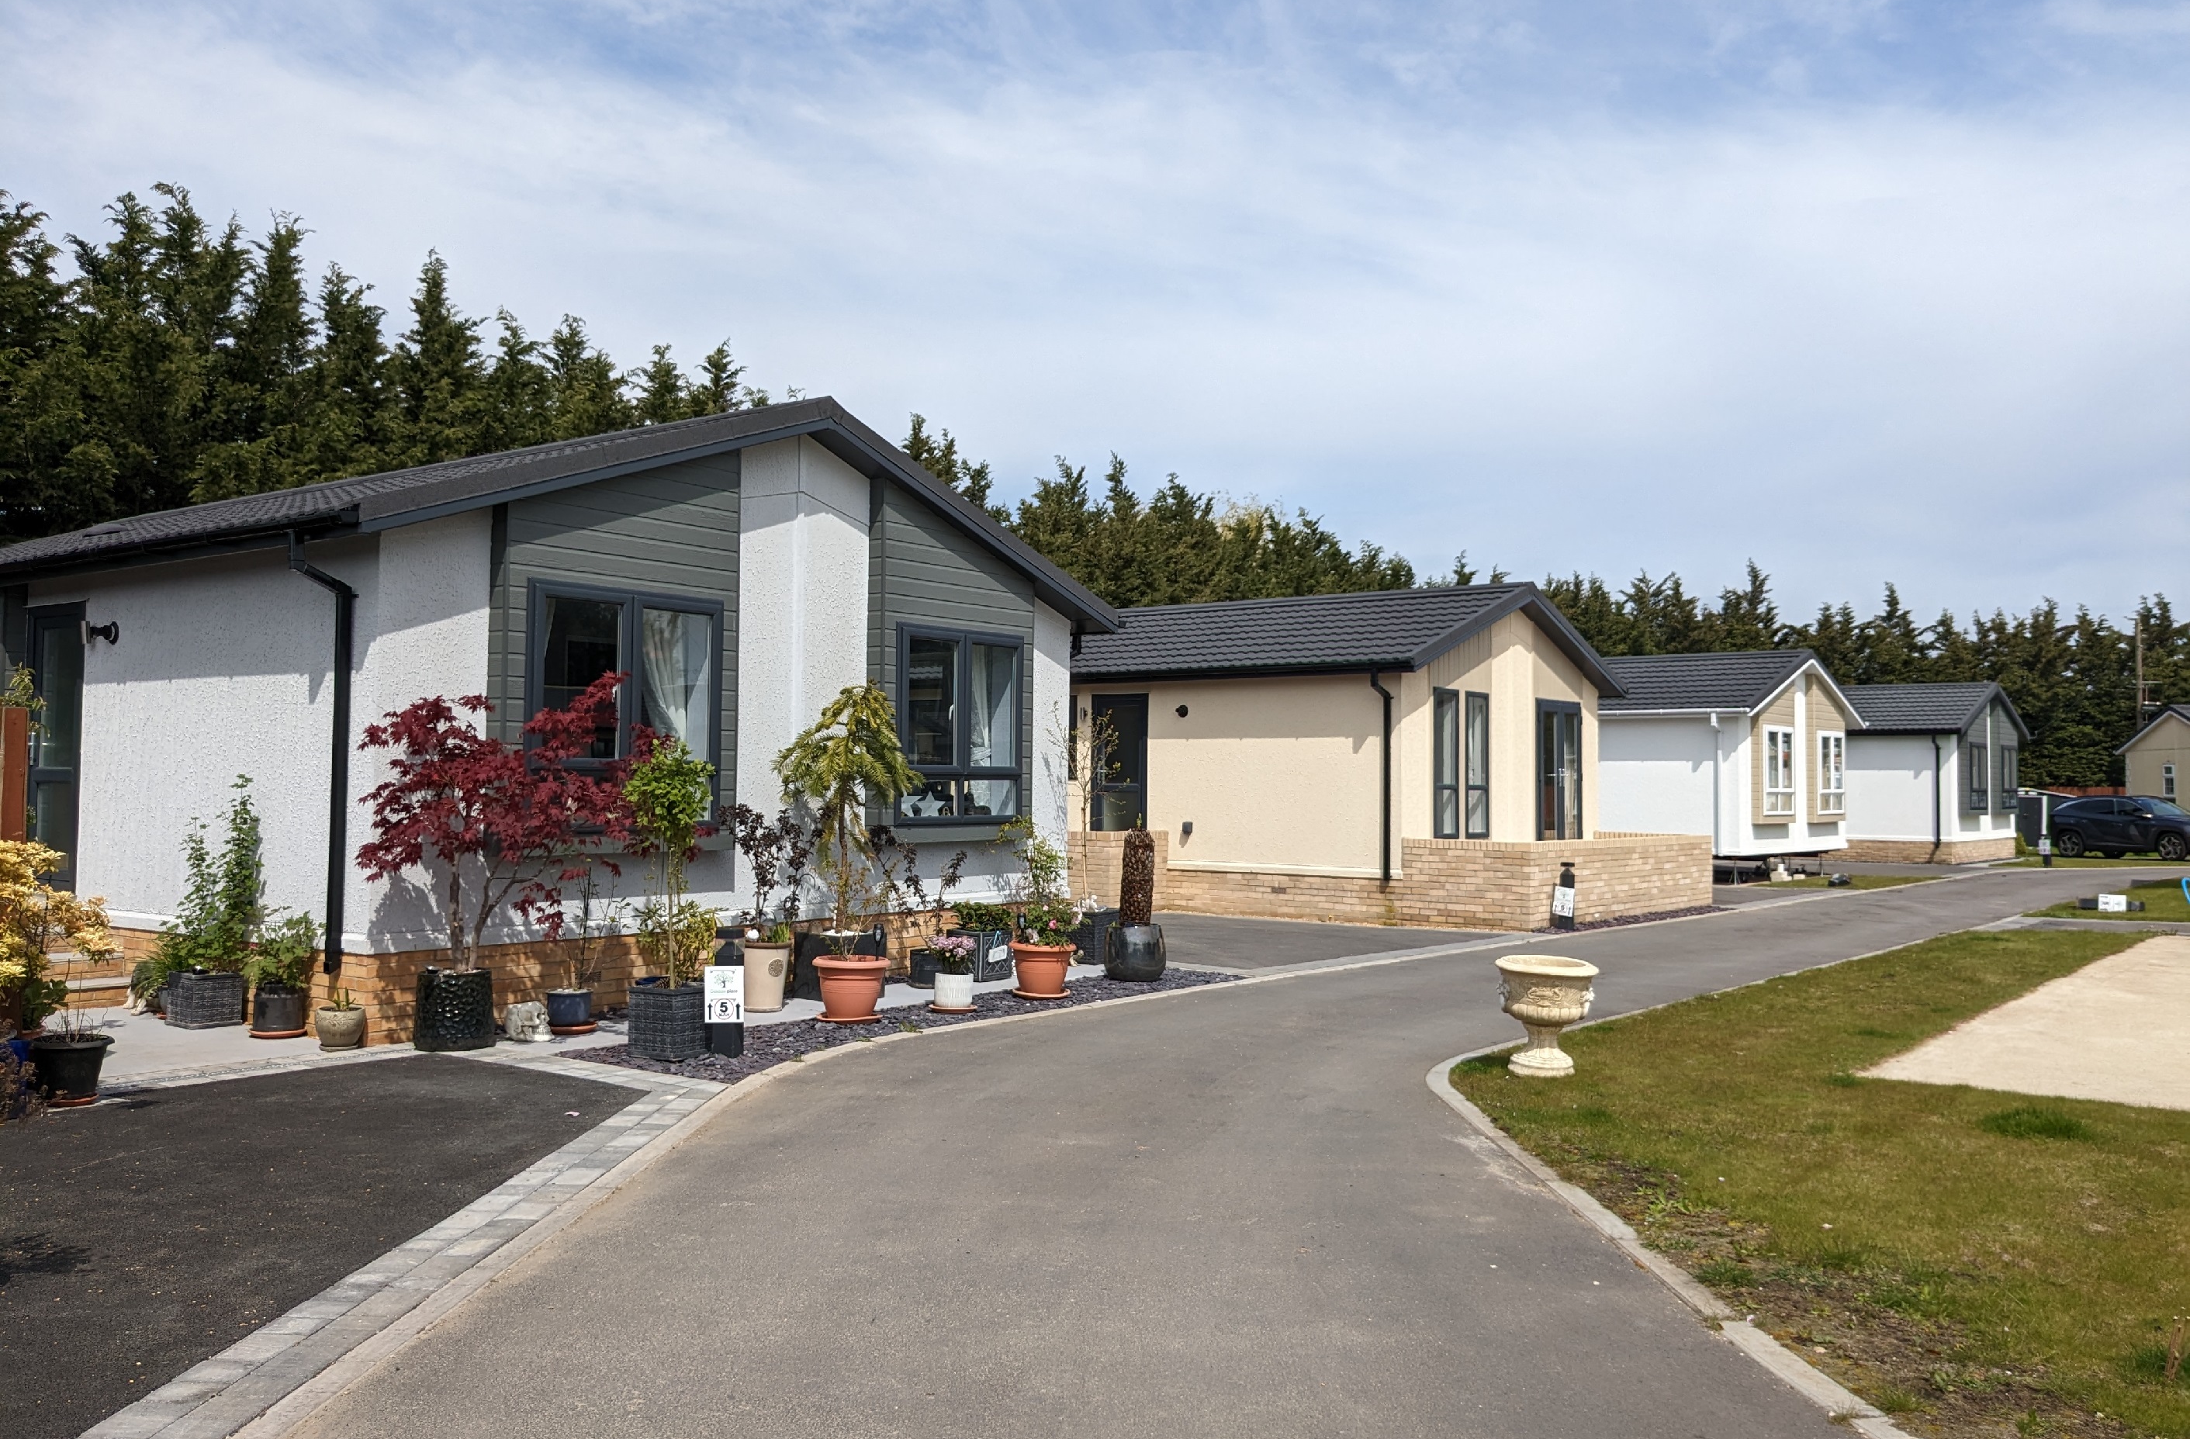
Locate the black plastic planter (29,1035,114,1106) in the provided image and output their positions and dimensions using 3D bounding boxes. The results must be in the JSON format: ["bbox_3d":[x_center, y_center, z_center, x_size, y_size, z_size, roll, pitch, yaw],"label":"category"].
[{"bbox_3d":[-4.680,1.612,7.818,0.334,0.285,0.334,2,-3,-31],"label":"black plastic planter"}]

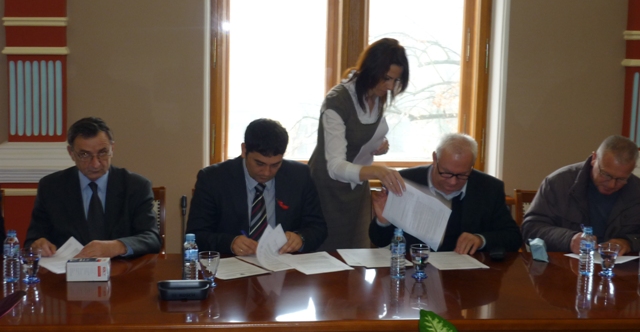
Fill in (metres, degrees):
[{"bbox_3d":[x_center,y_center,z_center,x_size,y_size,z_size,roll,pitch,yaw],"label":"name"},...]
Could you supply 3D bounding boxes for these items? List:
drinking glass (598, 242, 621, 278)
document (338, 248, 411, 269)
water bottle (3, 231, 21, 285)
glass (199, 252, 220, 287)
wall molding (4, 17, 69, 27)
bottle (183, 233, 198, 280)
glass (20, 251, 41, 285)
[{"bbox_3d":[1.156,0.378,3.824,0.077,0.122,0.077,4,8,17],"label":"drinking glass"},{"bbox_3d":[0.221,0.385,4.050,0.270,0.005,0.320,0,7,-11],"label":"document"},{"bbox_3d":[-1.127,0.328,3.512,0.059,0.192,0.059,-1,8,-18],"label":"water bottle"},{"bbox_3d":[-0.404,0.378,3.533,0.077,0.122,0.077,1,7,-6],"label":"glass"},{"bbox_3d":[-1.613,-0.818,5.445,0.375,0.054,0.070,1,7,-5],"label":"wall molding"},{"bbox_3d":[-0.479,0.336,3.575,0.059,0.192,0.059,0,7,-8],"label":"bottle"},{"bbox_3d":[-1.057,0.364,3.514,0.077,0.122,0.077,-1,8,-17],"label":"glass"}]

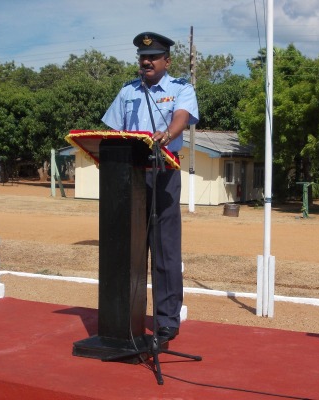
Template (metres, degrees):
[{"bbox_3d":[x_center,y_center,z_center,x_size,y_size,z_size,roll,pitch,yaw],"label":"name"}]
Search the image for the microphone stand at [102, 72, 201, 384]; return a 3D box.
[{"bbox_3d":[-0.040,0.071,3.960,0.520,1.510,0.740,0,2,-9],"label":"microphone stand"}]

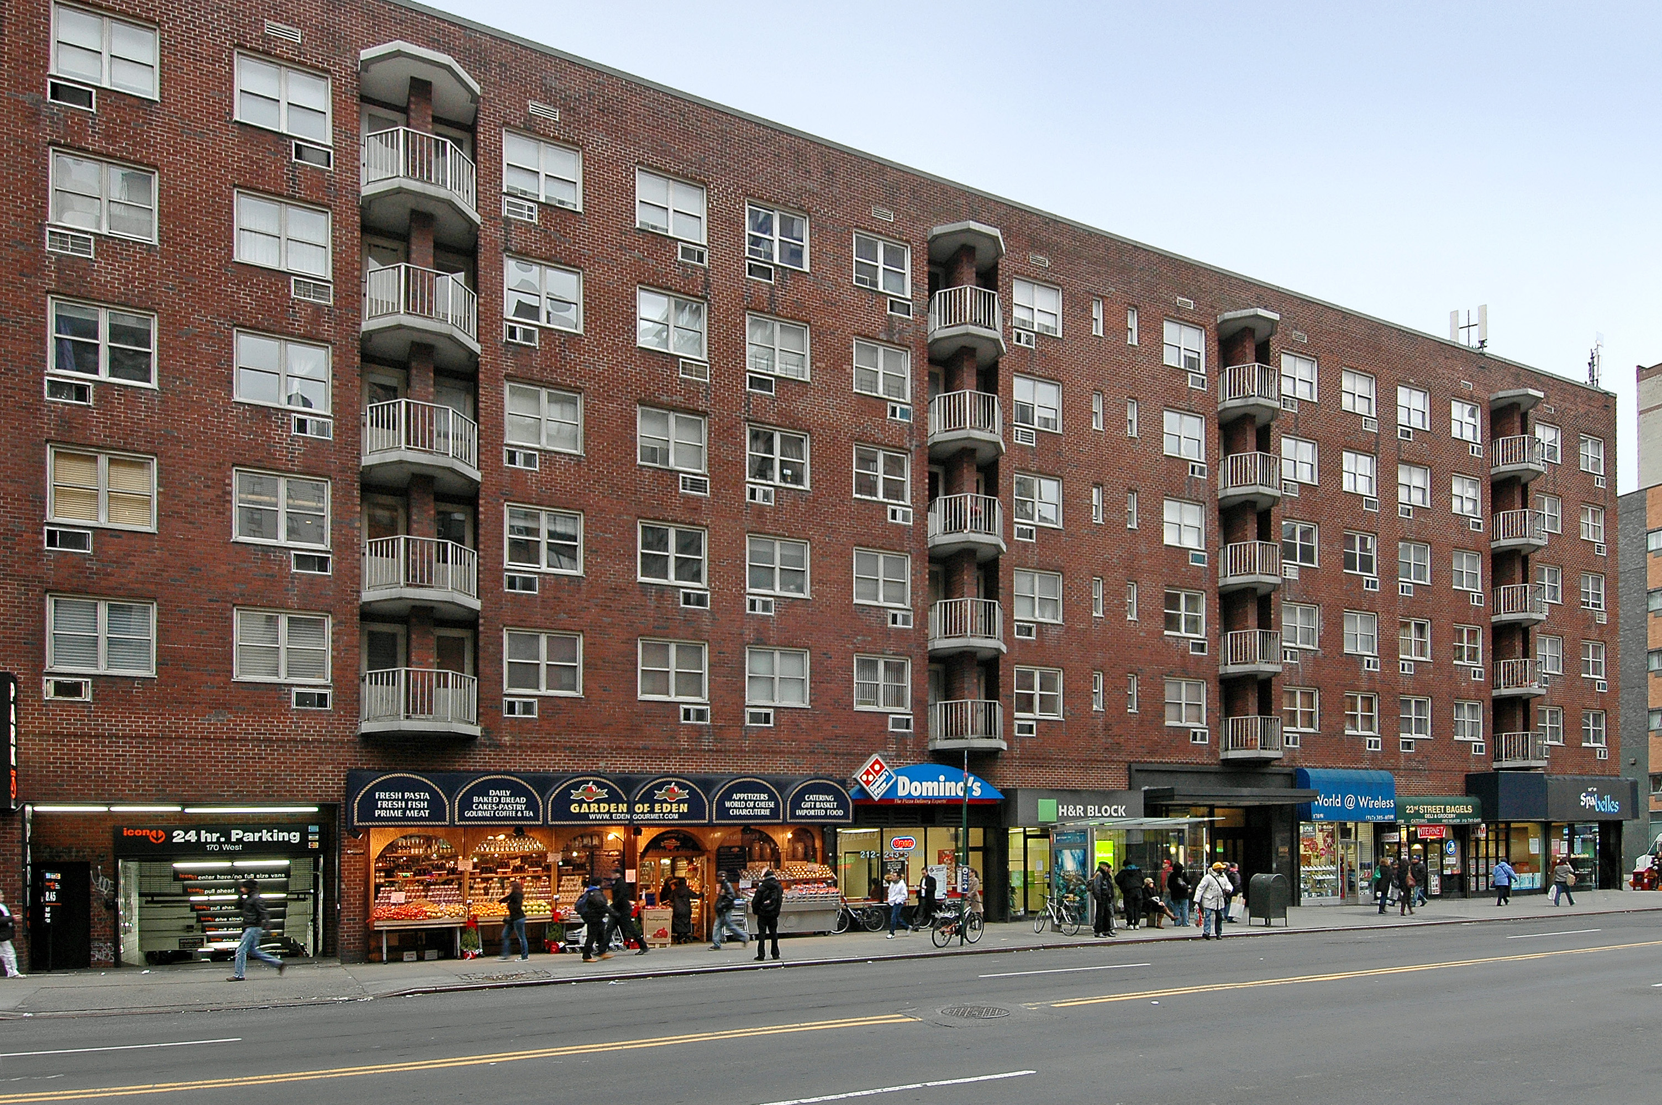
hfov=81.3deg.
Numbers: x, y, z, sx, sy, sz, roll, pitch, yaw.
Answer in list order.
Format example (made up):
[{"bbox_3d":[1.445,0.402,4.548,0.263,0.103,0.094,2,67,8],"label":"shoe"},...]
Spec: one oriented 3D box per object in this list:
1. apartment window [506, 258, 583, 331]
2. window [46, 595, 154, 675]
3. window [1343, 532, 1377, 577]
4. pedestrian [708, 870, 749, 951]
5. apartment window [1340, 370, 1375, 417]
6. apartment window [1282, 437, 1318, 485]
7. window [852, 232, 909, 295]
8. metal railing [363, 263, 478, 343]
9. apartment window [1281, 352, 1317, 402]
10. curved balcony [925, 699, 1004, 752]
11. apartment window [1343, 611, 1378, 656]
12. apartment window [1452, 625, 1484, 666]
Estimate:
[{"bbox_3d":[-6.269,-5.617,21.217,1.668,1.370,0.150,2,-6,-25],"label":"apartment window"},{"bbox_3d":[-13.694,1.577,18.234,1.692,1.442,0.160,3,-8,-26],"label":"window"},{"bbox_3d":[17.665,0.050,32.360,1.657,1.398,0.150,3,-7,-25],"label":"window"},{"bbox_3d":[-2.214,7.717,20.900,0.750,1.740,0.520,2,-6,-25],"label":"pedestrian"},{"bbox_3d":[17.554,-5.306,32.238,1.660,1.310,0.150,2,-6,-25],"label":"apartment window"},{"bbox_3d":[15.058,-2.922,31.138,1.654,1.427,0.150,3,-7,-25],"label":"apartment window"},{"bbox_3d":[1.302,-7.354,24.820,1.642,1.371,0.150,2,-6,-25],"label":"window"},{"bbox_3d":[-8.298,-5.131,19.725,2.135,0.970,0.650,2,-6,-25],"label":"metal railing"},{"bbox_3d":[15.485,-5.794,32.018,1.699,1.420,0.150,1,-3,-25],"label":"apartment window"},{"bbox_3d":[3.780,4.581,25.567,2.200,1.257,1.100,2,-6,-25],"label":"curved balcony"},{"bbox_3d":[17.697,2.709,32.341,1.650,1.370,0.150,2,-6,-25],"label":"apartment window"},{"bbox_3d":[22.832,3.348,34.783,1.692,1.433,0.150,3,-7,-25],"label":"apartment window"}]

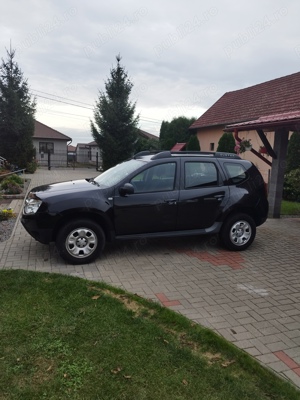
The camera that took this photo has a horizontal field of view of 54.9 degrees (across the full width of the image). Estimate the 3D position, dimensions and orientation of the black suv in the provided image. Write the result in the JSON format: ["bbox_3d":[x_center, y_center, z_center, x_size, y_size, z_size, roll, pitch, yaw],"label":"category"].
[{"bbox_3d":[0.025,-0.045,5.275,4.310,1.690,1.900,-1,9,-19],"label":"black suv"}]

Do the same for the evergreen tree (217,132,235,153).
[{"bbox_3d":[4.002,-2.107,15.717,1.020,3.061,1.020,2,8,0],"label":"evergreen tree"}]

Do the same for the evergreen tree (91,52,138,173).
[{"bbox_3d":[-2.699,-6.476,22.661,3.700,9.307,3.600,2,8,0],"label":"evergreen tree"}]

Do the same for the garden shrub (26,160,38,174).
[{"bbox_3d":[-8.353,-2.317,20.570,0.900,0.983,0.900,2,8,0],"label":"garden shrub"}]

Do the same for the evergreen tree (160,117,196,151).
[{"bbox_3d":[2.204,-4.425,24.361,3.200,5.077,2.800,2,8,0],"label":"evergreen tree"}]

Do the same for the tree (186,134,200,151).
[{"bbox_3d":[2.586,-2.447,17.718,0.950,3.074,0.950,2,8,0],"label":"tree"}]

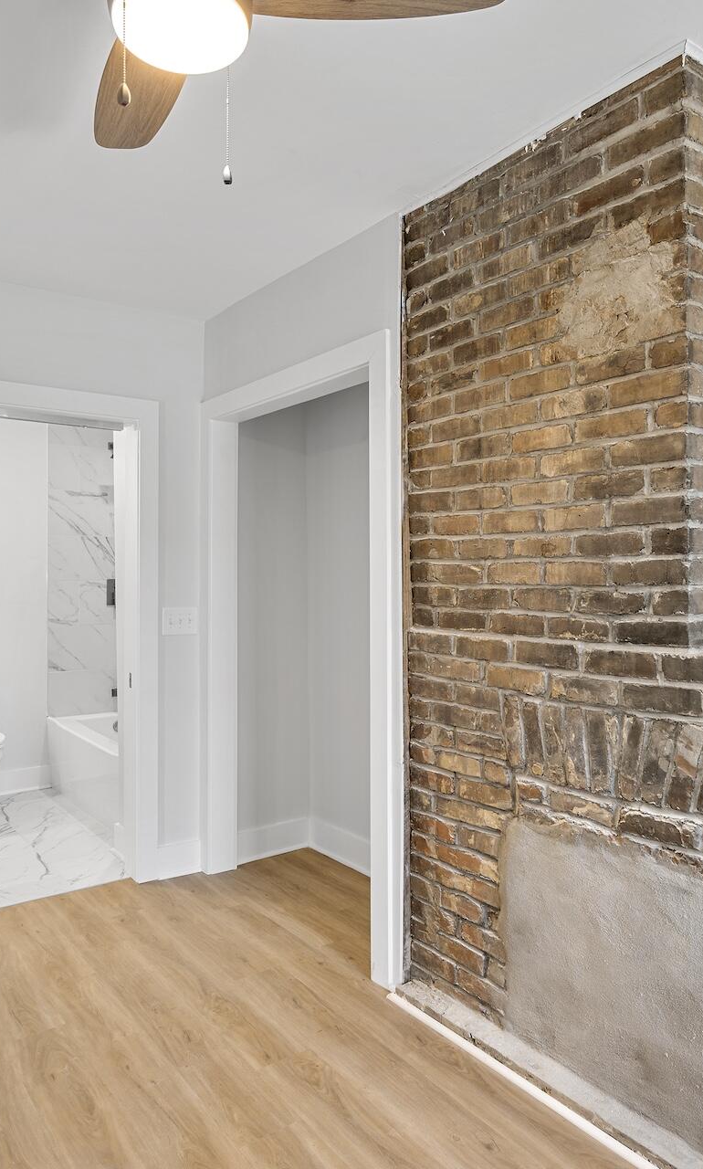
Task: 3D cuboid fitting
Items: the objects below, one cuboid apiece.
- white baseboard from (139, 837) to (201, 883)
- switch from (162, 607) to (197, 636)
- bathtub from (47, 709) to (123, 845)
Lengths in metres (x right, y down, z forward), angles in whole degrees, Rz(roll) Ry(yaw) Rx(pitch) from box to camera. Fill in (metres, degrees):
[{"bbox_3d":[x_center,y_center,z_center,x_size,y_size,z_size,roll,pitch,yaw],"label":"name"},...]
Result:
[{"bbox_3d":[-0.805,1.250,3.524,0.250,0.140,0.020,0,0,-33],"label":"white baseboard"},{"bbox_3d":[-0.777,0.171,3.543,0.163,0.119,0.014,0,0,-33],"label":"switch"},{"bbox_3d":[-1.242,1.088,4.644,0.760,0.465,1.510,0,0,-33],"label":"bathtub"}]

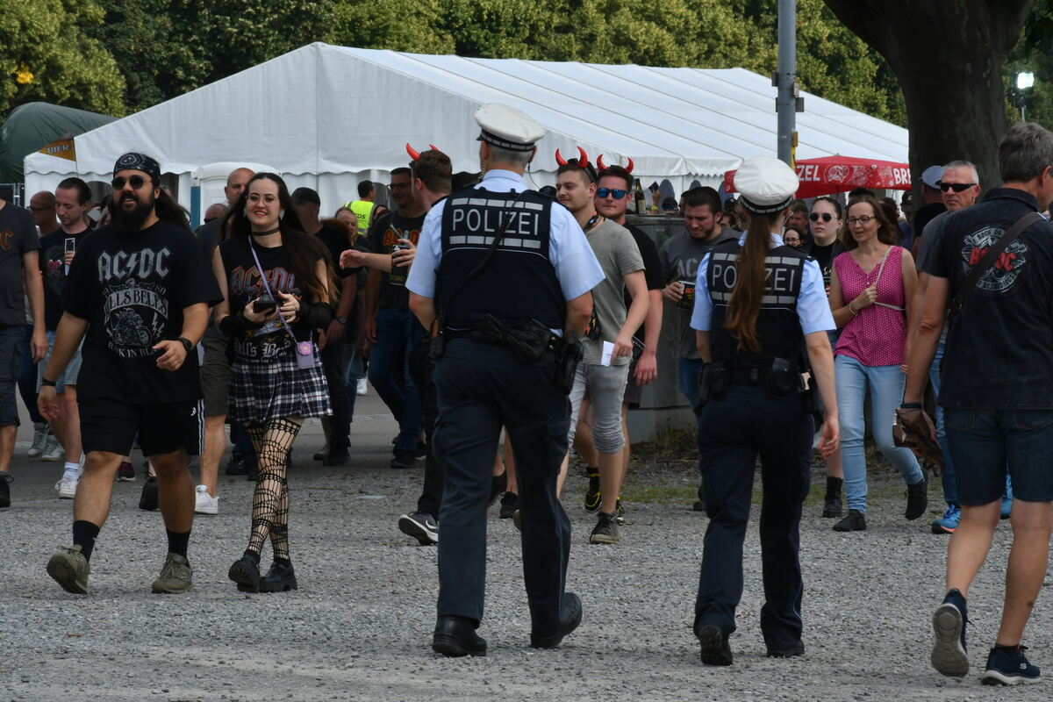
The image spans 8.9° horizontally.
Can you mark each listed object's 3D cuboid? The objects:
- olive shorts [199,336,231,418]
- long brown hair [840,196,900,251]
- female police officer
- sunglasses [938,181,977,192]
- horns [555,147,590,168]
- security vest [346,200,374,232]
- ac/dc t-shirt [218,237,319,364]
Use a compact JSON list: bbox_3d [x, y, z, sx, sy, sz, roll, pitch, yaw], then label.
[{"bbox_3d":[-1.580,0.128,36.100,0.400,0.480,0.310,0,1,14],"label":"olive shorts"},{"bbox_3d":[1.701,-0.628,33.600,0.260,0.300,0.240,0,1,20],"label":"long brown hair"},{"bbox_3d":[0.798,0.199,22.800,0.520,1.720,0.480,0,1,2],"label":"female police officer"},{"bbox_3d":[2.128,-0.814,33.550,0.150,0.050,0.150,0,1,20],"label":"sunglasses"},{"bbox_3d":[0.216,-0.927,32.500,0.175,0.115,0.065,1,1,38],"label":"horns"},{"bbox_3d":[-1.585,-1.131,65.000,0.460,0.660,0.300,1,1,27],"label":"security vest"},{"bbox_3d":[-1.044,-0.211,27.400,0.420,0.540,0.280,0,1,6],"label":"ac/dc t-shirt"}]

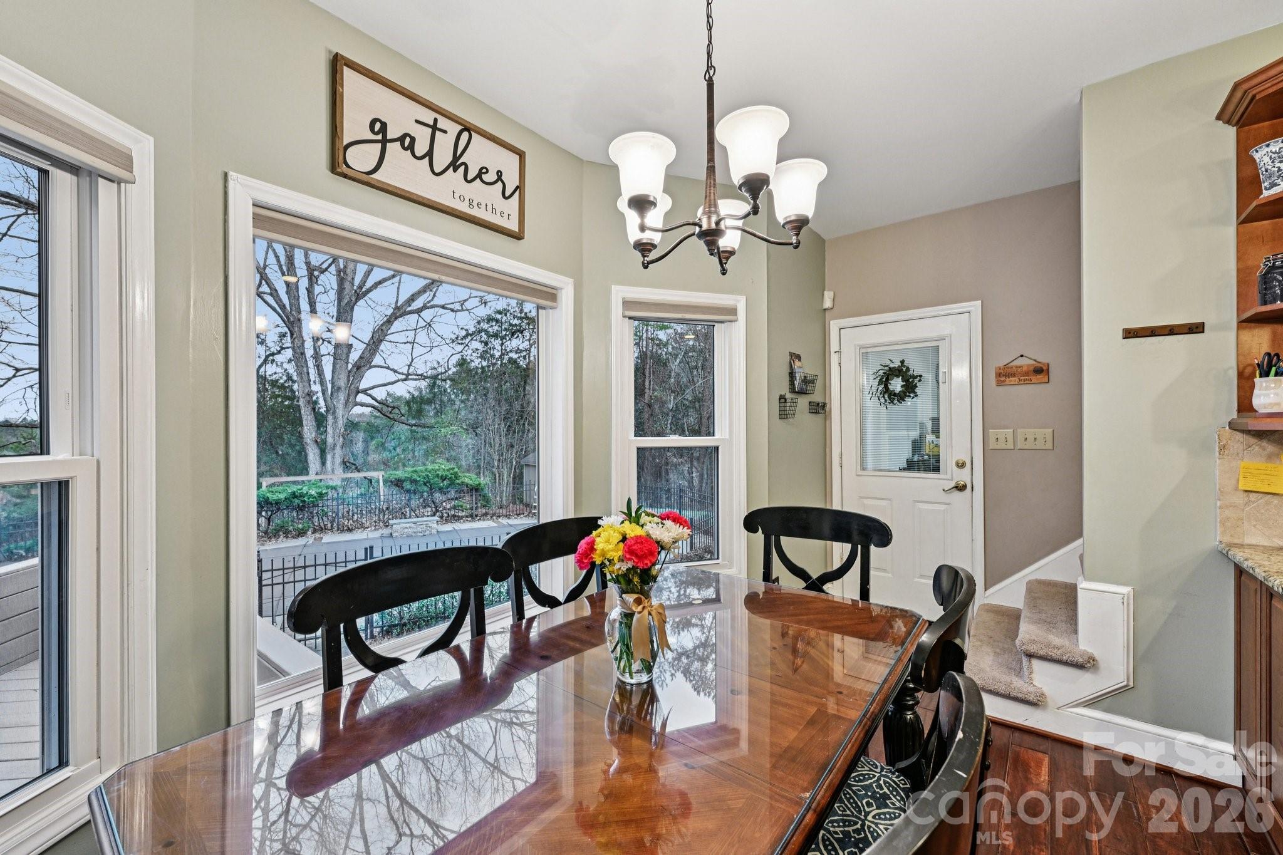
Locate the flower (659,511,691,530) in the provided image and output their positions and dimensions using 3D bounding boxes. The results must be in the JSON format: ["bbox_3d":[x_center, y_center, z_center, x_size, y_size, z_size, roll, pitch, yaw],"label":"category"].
[{"bbox_3d":[0.082,0.231,1.215,0.078,0.060,0.070,0,0,0],"label":"flower"}]

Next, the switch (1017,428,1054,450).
[{"bbox_3d":[2.347,0.072,2.968,0.164,0.118,0.012,0,0,36],"label":"switch"}]

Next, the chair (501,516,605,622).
[{"bbox_3d":[-0.100,0.833,1.595,0.570,1.010,0.530,0,0,45],"label":"chair"}]

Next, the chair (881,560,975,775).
[{"bbox_3d":[0.455,0.833,1.177,0.570,1.010,0.530,0,0,35],"label":"chair"}]

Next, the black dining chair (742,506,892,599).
[{"bbox_3d":[0.550,0.833,1.810,0.540,1.010,0.570,0,0,33],"label":"black dining chair"}]

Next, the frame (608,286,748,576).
[{"bbox_3d":[0.217,0.079,2.801,0.786,1.674,0.100,0,0,-16],"label":"frame"}]

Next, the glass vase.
[{"bbox_3d":[-0.019,0.469,1.149,0.125,0.212,0.125,0,0,0],"label":"glass vase"}]

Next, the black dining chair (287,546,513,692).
[{"bbox_3d":[-0.372,0.828,1.100,0.560,1.000,0.530,0,0,39],"label":"black dining chair"}]

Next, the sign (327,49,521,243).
[{"bbox_3d":[-0.788,-1.060,1.984,0.040,0.392,0.776,0,0,39],"label":"sign"}]

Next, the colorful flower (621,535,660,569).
[{"bbox_3d":[-0.001,0.268,1.070,0.075,0.070,0.060,0,0,-3],"label":"colorful flower"}]

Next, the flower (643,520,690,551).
[{"bbox_3d":[0.057,0.242,1.120,0.099,0.067,0.085,0,0,-11],"label":"flower"}]

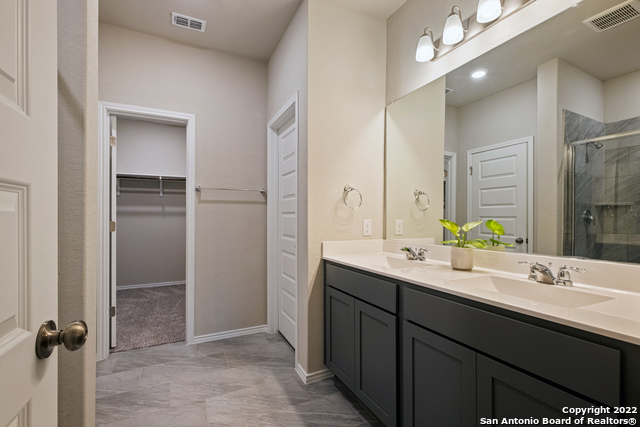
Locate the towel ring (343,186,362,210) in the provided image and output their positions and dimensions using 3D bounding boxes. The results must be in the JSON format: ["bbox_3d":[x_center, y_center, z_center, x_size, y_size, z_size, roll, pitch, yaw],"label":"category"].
[{"bbox_3d":[0.237,-0.112,1.944,0.155,0.168,0.080,0,-1,-25],"label":"towel ring"}]

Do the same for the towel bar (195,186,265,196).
[{"bbox_3d":[-0.836,-0.221,2.538,0.628,0.045,0.075,0,-1,-24],"label":"towel bar"}]

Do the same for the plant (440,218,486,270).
[{"bbox_3d":[0.796,0.170,1.490,0.200,0.277,0.190,0,-1,-26],"label":"plant"}]

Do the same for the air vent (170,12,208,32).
[{"bbox_3d":[-1.066,-1.560,2.178,0.247,0.016,0.148,0,-1,-25],"label":"air vent"}]

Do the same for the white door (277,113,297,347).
[{"bbox_3d":[-0.244,0.175,2.393,0.037,2.020,0.710,0,-1,-27],"label":"white door"}]

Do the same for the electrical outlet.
[{"bbox_3d":[0.368,0.111,2.050,0.073,0.119,0.010,0,-1,-25],"label":"electrical outlet"}]

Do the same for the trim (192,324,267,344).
[{"bbox_3d":[-0.841,1.157,2.566,0.680,0.073,0.015,0,-1,-24],"label":"trim"}]

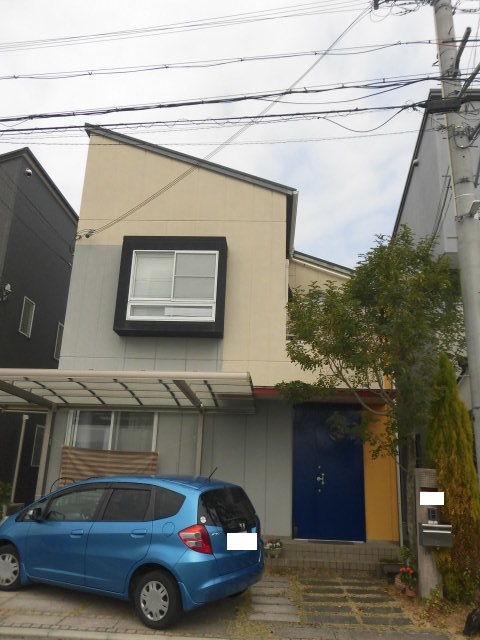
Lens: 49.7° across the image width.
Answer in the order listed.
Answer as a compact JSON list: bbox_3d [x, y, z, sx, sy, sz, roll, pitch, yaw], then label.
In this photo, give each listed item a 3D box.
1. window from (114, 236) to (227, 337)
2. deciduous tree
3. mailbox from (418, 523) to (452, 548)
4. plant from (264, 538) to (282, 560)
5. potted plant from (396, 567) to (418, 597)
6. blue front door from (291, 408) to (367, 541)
[{"bbox_3d":[-1.291,-0.642,10.026,2.020,1.900,0.430,1,-16,3],"label":"window"},{"bbox_3d":[2.138,1.128,8.368,3.050,5.850,2.500,1,-16,3],"label":"deciduous tree"},{"bbox_3d":[2.692,2.947,7.099,0.375,0.260,0.160,1,-16,3],"label":"mailbox"},{"bbox_3d":[0.542,3.718,8.436,0.301,0.303,0.270,1,-16,3],"label":"plant"},{"bbox_3d":[2.338,3.662,7.266,0.310,0.380,0.310,1,-16,3],"label":"potted plant"},{"bbox_3d":[1.574,2.675,9.193,1.250,2.310,0.100,1,-16,3],"label":"blue front door"}]

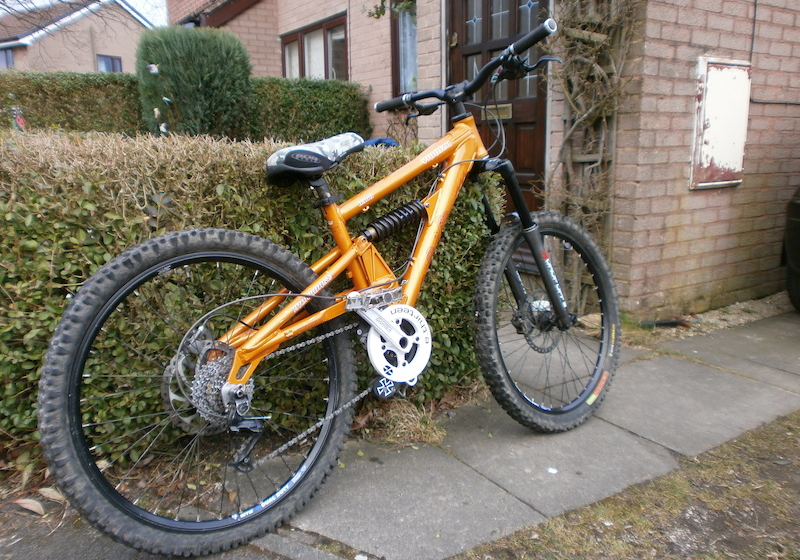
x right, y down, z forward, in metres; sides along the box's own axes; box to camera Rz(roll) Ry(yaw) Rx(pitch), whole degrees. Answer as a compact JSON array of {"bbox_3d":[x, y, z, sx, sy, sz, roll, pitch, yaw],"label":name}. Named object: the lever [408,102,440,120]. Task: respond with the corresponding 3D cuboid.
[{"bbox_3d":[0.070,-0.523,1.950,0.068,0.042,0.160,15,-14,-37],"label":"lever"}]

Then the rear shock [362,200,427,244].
[{"bbox_3d":[-0.012,-0.153,1.608,0.230,0.057,0.057,-33,15,-33],"label":"rear shock"}]

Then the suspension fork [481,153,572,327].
[{"bbox_3d":[0.371,-0.087,1.876,0.085,0.560,0.175,-37,19,-33],"label":"suspension fork"}]

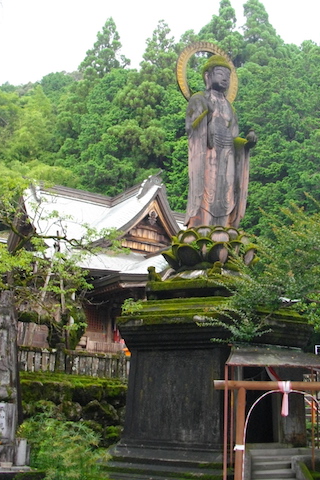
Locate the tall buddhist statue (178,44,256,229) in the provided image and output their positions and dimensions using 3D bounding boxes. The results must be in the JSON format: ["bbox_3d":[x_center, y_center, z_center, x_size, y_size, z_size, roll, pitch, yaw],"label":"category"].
[{"bbox_3d":[1.845,-3.518,18.733,2.300,6.791,1.750,12,-19,-32],"label":"tall buddhist statue"}]

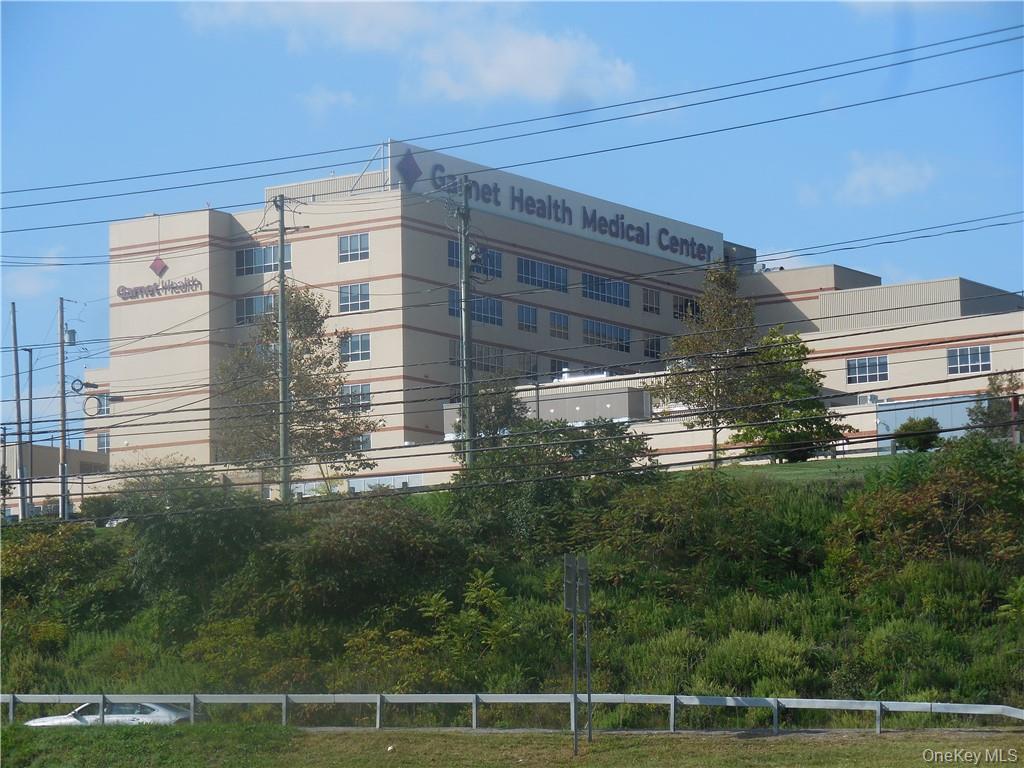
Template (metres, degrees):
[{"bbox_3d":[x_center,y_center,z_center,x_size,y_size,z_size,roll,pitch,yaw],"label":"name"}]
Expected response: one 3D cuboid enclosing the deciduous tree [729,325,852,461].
[{"bbox_3d":[17.932,0.743,216.000,7.883,8.917,7.489,-1,-8,0],"label":"deciduous tree"}]

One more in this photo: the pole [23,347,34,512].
[{"bbox_3d":[-29.446,2.777,204.000,0.550,10.131,0.250,-1,-8,0],"label":"pole"}]

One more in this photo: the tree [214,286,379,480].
[{"bbox_3d":[-12.120,0.450,188.000,9.224,11.867,8.762,-1,-8,0],"label":"tree"}]

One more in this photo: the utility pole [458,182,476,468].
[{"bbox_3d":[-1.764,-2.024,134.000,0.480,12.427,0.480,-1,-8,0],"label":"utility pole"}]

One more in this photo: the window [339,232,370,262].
[{"bbox_3d":[-13.675,-11.783,290.152,3.264,2.336,0.150,-6,-9,33],"label":"window"}]

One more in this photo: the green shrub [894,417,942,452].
[{"bbox_3d":[26.997,3.420,222.000,3.188,2.524,3.028,-1,-8,0],"label":"green shrub"}]

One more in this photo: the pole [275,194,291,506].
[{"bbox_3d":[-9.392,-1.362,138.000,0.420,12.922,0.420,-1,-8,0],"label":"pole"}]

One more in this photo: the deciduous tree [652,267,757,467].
[{"bbox_3d":[12.266,-1.020,213.000,6.627,12.935,6.296,-1,-8,0],"label":"deciduous tree"}]

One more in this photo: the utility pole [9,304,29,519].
[{"bbox_3d":[-28.346,1.608,192.000,0.370,12.349,0.370,-3,-8,0],"label":"utility pole"}]

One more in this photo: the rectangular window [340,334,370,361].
[{"bbox_3d":[-13.578,-3.048,289.015,3.251,2.274,0.150,-6,-9,33],"label":"rectangular window"}]

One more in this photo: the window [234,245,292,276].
[{"bbox_3d":[-21.956,-10.890,295.500,6.281,2.345,0.150,-6,-9,33],"label":"window"}]

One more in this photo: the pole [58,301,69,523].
[{"bbox_3d":[-25.225,1.378,188.000,0.400,12.598,0.400,-1,-8,0],"label":"pole"}]

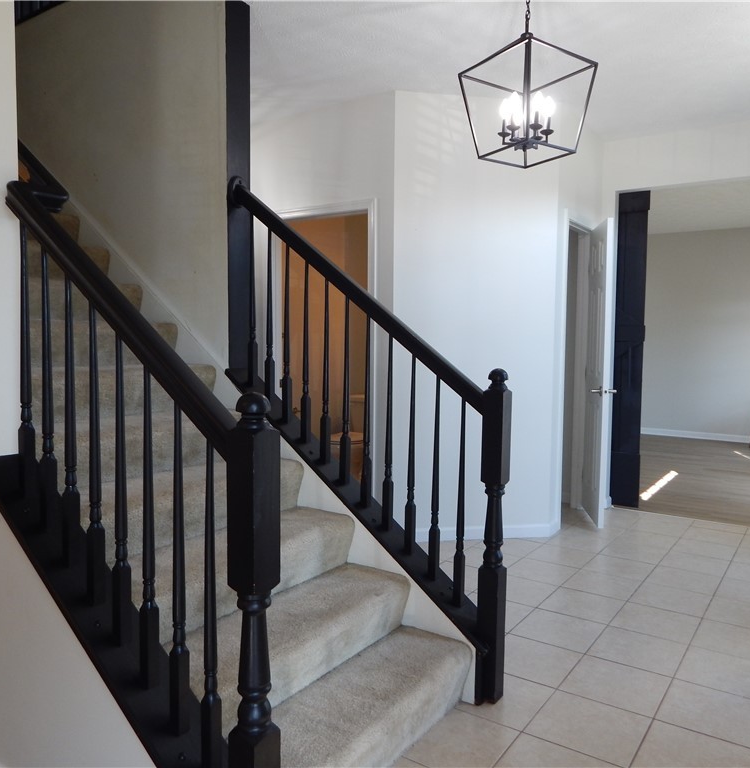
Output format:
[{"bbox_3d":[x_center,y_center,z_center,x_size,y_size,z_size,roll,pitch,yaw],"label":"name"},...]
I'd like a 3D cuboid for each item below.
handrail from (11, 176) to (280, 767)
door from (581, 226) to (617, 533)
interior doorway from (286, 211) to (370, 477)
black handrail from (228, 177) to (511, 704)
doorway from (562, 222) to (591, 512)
[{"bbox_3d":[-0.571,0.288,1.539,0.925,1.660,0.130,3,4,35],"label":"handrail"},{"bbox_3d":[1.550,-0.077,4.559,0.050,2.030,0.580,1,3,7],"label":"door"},{"bbox_3d":[-0.310,-0.062,4.312,0.740,2.040,0.120,3,4,35],"label":"interior doorway"},{"bbox_3d":[-0.092,0.086,2.551,1.310,1.950,0.110,3,4,35],"label":"black handrail"},{"bbox_3d":[1.391,-0.068,4.558,0.120,2.040,0.670,3,4,35],"label":"doorway"}]

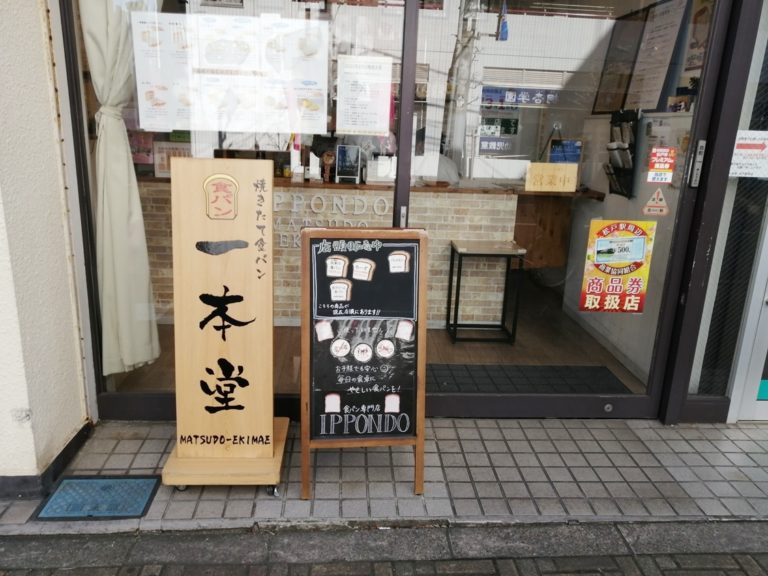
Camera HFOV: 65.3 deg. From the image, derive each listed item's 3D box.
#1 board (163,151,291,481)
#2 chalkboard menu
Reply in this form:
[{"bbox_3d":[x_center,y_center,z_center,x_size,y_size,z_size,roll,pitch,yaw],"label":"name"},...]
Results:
[{"bbox_3d":[-0.563,0.139,2.148,0.404,1.172,0.399,1,17,-4],"label":"board"},{"bbox_3d":[-0.081,0.242,2.244,0.451,0.953,0.434,0,17,-6],"label":"chalkboard menu"}]

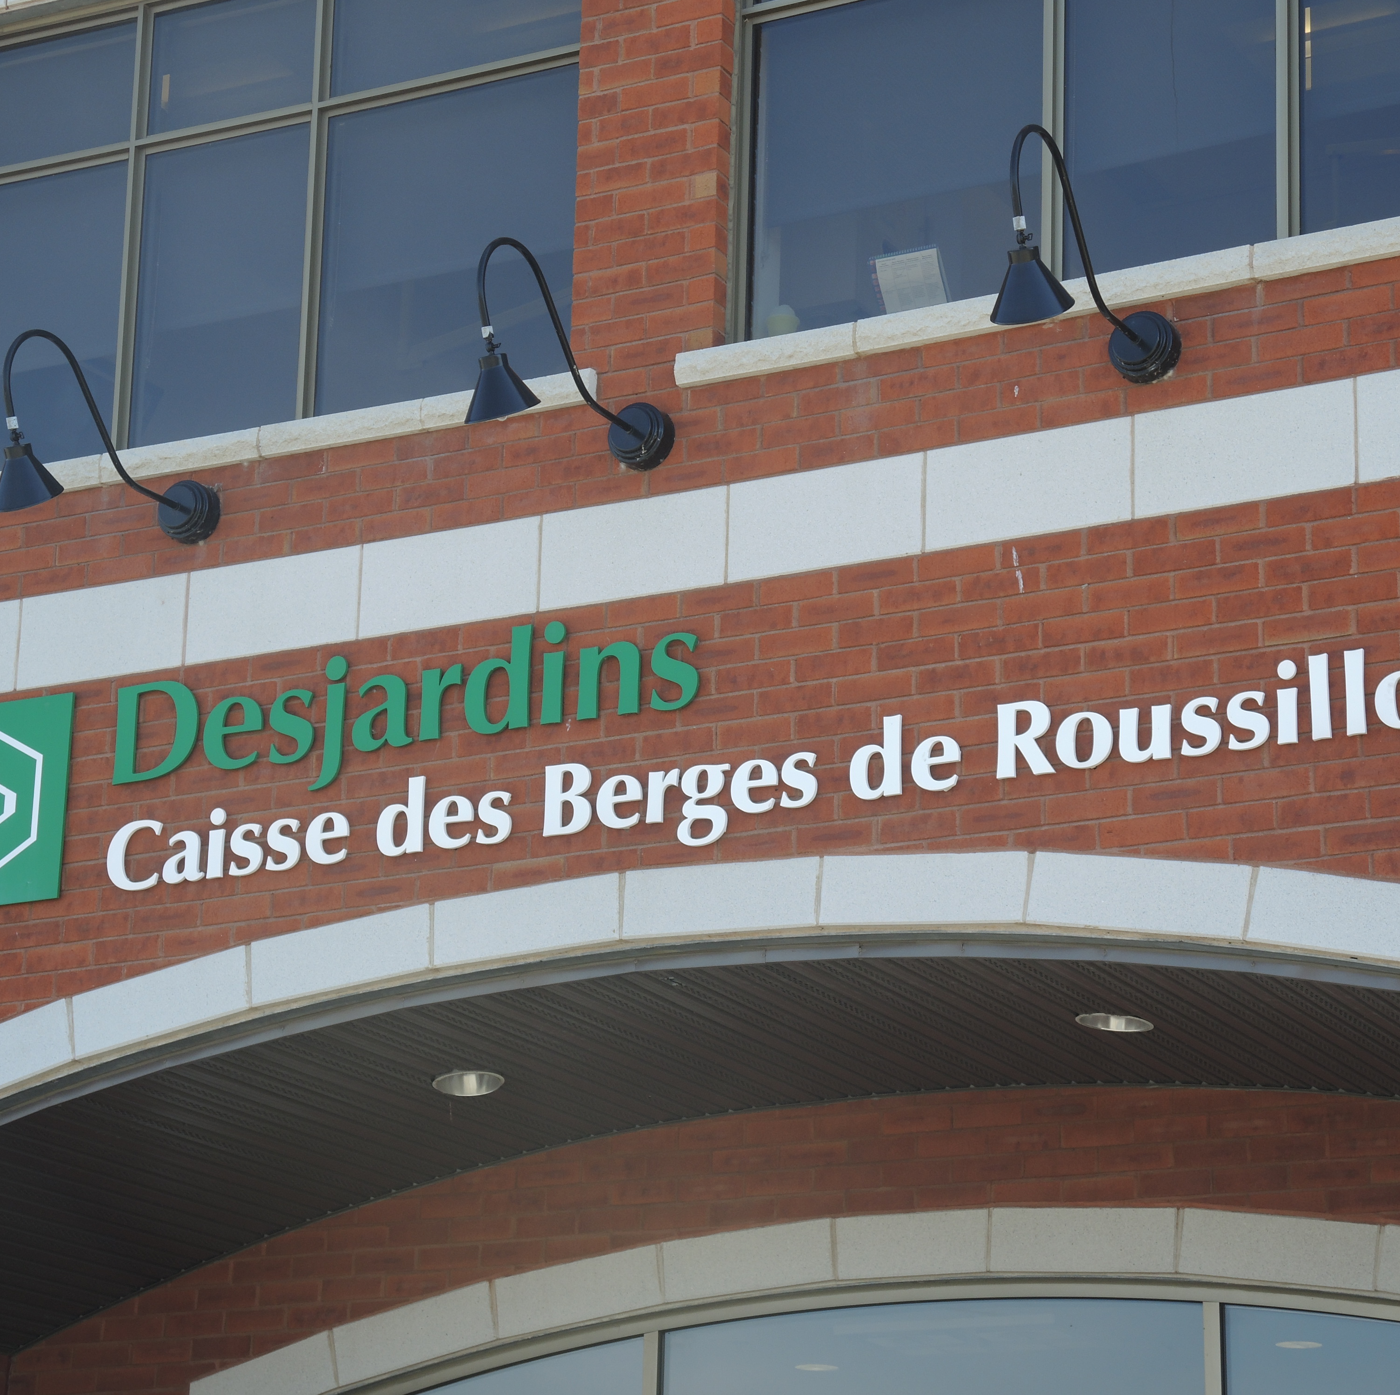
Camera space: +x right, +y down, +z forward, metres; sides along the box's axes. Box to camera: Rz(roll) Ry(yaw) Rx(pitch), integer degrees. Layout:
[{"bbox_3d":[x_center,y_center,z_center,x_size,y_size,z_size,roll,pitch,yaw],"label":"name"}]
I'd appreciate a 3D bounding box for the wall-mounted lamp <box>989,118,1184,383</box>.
[{"bbox_3d":[0.980,-1.083,10.177,0.211,0.550,0.924,-8,-20,26],"label":"wall-mounted lamp"}]

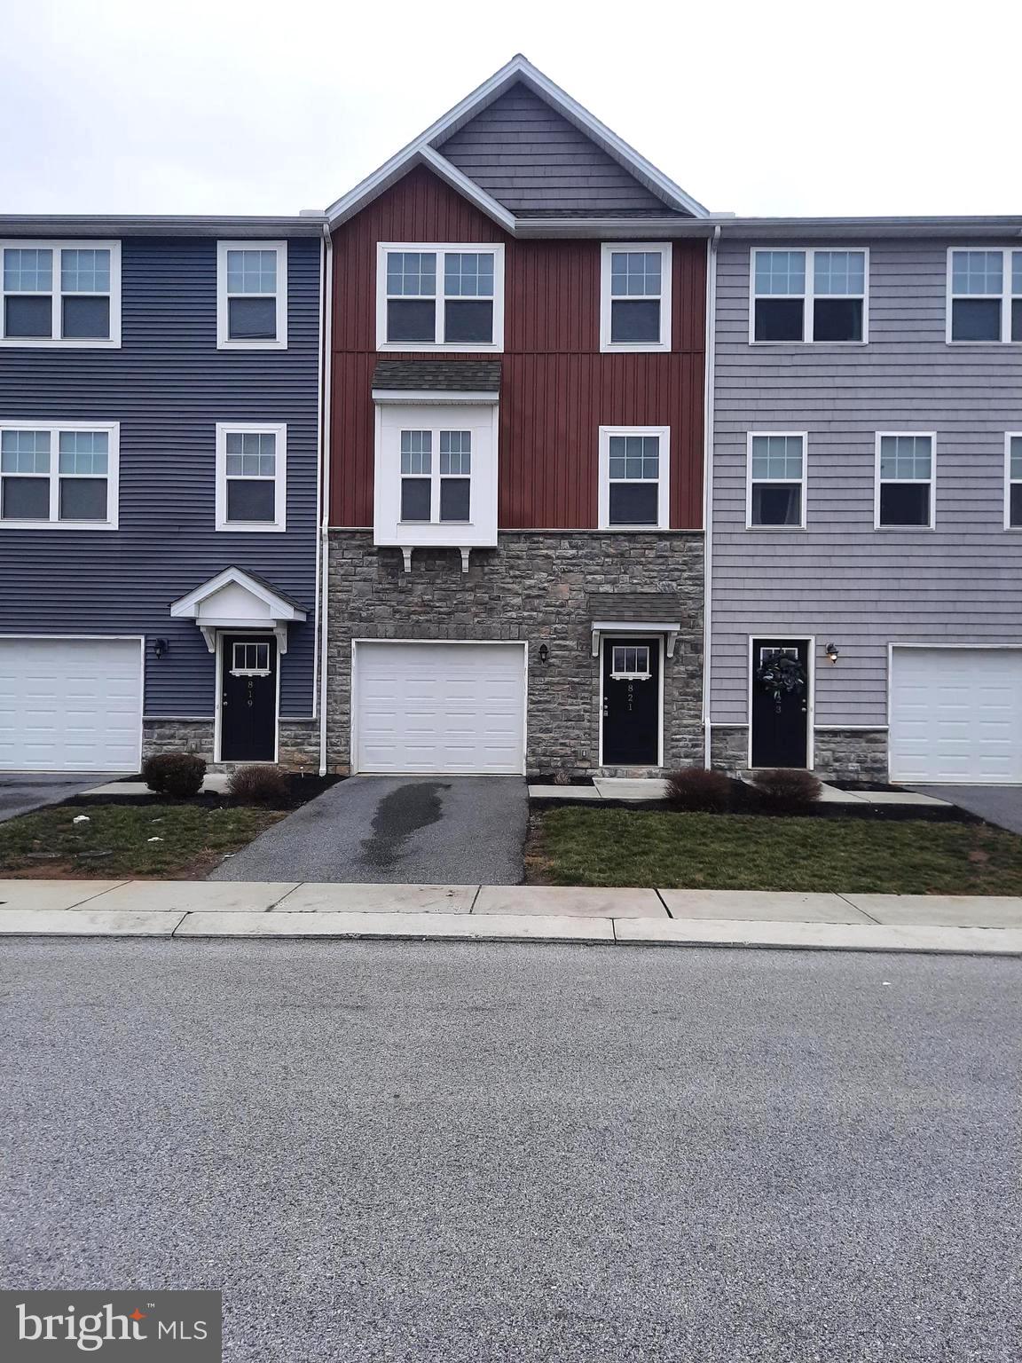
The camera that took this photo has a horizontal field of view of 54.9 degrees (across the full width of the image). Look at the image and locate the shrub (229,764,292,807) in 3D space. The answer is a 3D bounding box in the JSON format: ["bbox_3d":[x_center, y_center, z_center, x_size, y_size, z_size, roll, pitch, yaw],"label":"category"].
[{"bbox_3d":[-3.274,1.348,12.850,0.830,0.550,0.800,1,0,1],"label":"shrub"}]

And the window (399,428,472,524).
[{"bbox_3d":[-1.194,-3.255,15.550,1.150,1.510,0.110,1,0,1],"label":"window"}]

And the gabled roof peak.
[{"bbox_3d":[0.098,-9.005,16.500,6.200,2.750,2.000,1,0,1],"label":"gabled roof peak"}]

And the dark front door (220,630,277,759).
[{"bbox_3d":[-4.285,0.261,16.070,0.930,2.070,0.090,1,0,1],"label":"dark front door"}]

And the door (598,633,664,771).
[{"bbox_3d":[1.937,0.327,15.920,1.090,2.180,0.120,1,0,1],"label":"door"}]

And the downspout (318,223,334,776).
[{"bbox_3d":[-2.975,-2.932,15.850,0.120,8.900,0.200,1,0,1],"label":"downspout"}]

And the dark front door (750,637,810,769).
[{"bbox_3d":[4.330,0.359,15.820,0.950,2.090,0.090,1,0,1],"label":"dark front door"}]

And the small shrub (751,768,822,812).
[{"bbox_3d":[3.572,1.399,12.800,0.920,0.580,0.880,1,0,1],"label":"small shrub"}]

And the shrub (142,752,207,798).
[{"bbox_3d":[-4.529,1.254,13.250,0.870,0.620,0.850,1,0,1],"label":"shrub"}]

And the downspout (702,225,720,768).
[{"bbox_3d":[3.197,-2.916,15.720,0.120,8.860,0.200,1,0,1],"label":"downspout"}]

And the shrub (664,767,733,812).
[{"bbox_3d":[2.454,1.397,12.850,0.880,0.580,0.850,1,0,1],"label":"shrub"}]

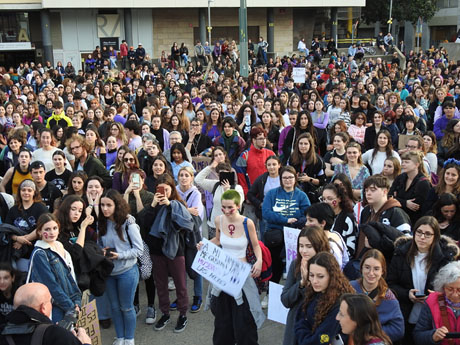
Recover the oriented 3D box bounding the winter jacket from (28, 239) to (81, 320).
[{"bbox_3d":[-1.415,0.869,5.074,0.330,0.630,0.420,11,19,38],"label":"winter jacket"}]

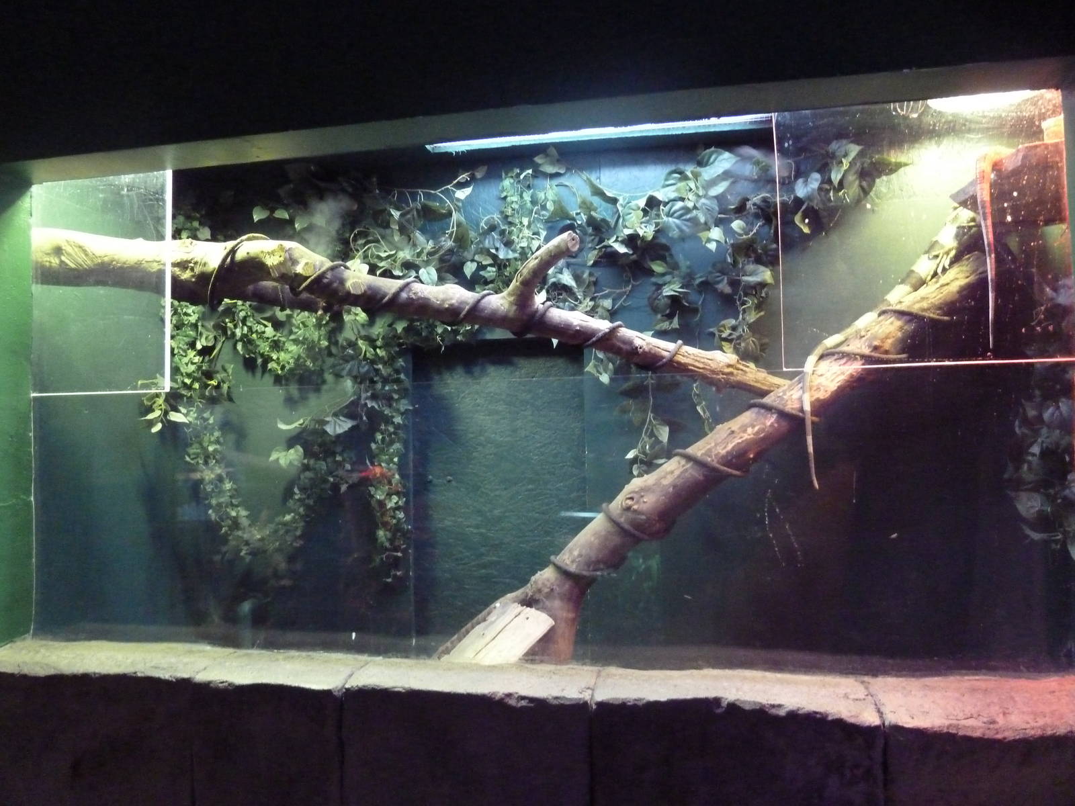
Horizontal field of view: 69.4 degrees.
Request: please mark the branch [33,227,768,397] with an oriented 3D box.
[{"bbox_3d":[-0.499,-0.402,2.570,2.674,0.425,0.310,8,-2,8],"label":"branch"}]

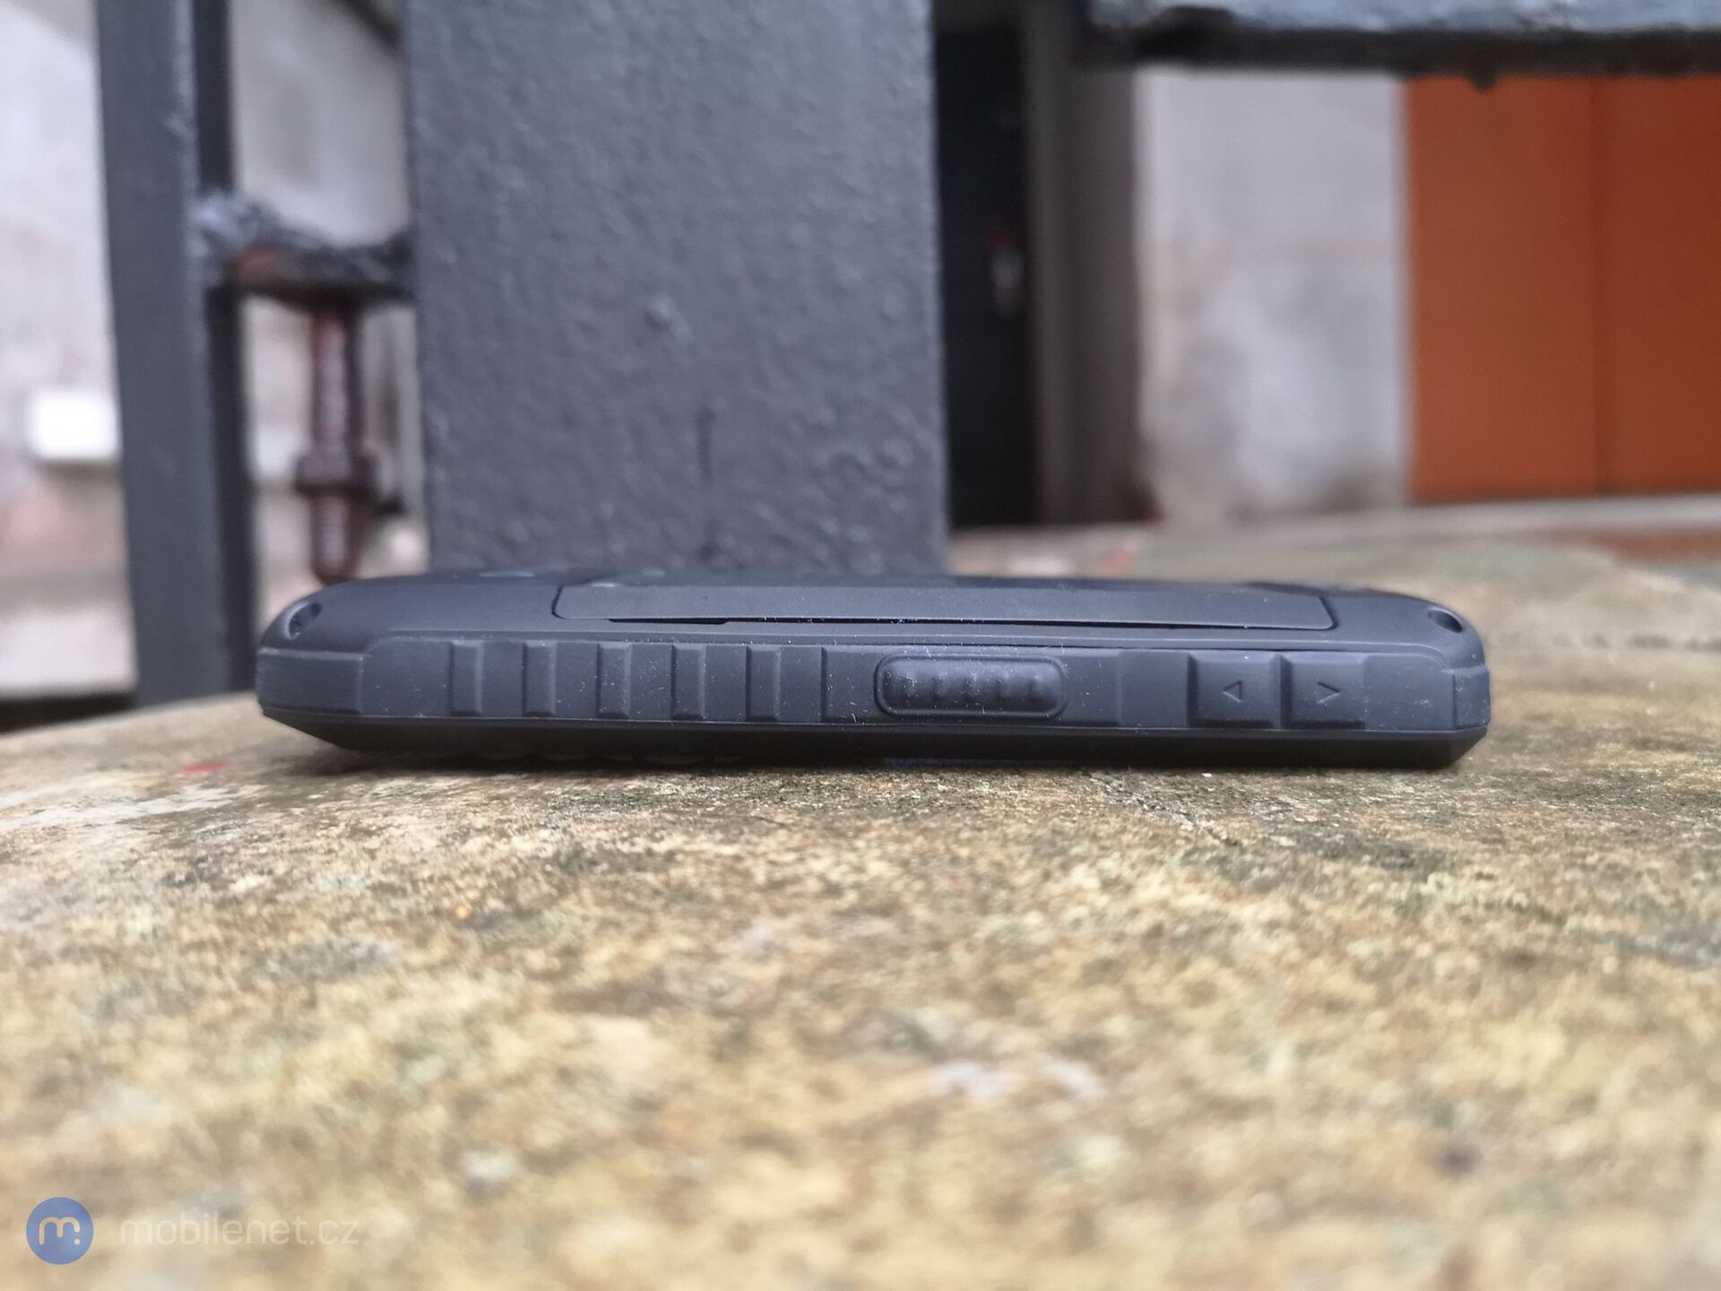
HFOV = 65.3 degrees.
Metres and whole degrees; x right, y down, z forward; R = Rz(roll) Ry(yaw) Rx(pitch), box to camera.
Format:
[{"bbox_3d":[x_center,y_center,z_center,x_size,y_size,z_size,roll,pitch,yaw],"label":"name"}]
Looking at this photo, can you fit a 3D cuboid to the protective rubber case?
[{"bbox_3d":[0.002,0.001,0.174,0.139,0.019,0.061,1,3,3],"label":"protective rubber case"}]

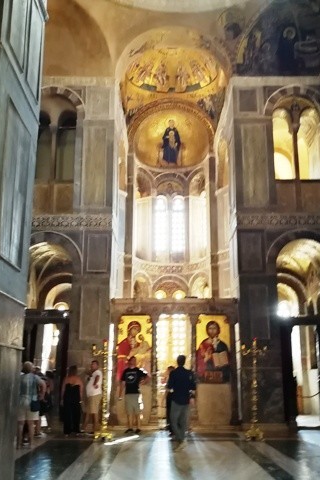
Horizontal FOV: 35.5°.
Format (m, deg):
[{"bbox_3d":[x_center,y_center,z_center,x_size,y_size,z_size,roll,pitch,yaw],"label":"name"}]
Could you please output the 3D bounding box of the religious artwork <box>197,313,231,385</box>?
[{"bbox_3d":[1.371,2.799,12.832,0.870,1.698,0.080,0,-14,1],"label":"religious artwork"}]

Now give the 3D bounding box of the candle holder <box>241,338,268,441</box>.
[{"bbox_3d":[2.149,3.367,11.325,0.600,2.201,0.500,0,-14,1],"label":"candle holder"}]

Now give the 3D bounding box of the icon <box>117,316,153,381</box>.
[{"bbox_3d":[-0.637,2.800,12.851,0.906,1.693,0.080,0,-14,1],"label":"icon"}]

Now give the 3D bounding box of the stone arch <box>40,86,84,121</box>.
[{"bbox_3d":[-2.945,-3.947,14.772,1.531,1.160,0.500,0,-14,1],"label":"stone arch"}]

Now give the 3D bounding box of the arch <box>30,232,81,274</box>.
[{"bbox_3d":[-2.873,0.391,13.690,1.606,1.214,0.500,0,-14,1],"label":"arch"}]

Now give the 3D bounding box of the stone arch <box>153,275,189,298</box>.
[{"bbox_3d":[0.416,1.831,19.405,1.406,0.931,0.350,0,-14,1],"label":"stone arch"}]

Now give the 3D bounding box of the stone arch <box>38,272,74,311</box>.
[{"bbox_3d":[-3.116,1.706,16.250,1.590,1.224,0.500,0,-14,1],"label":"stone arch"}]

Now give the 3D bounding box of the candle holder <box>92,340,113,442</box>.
[{"bbox_3d":[-1.238,3.366,11.246,0.570,2.140,0.500,0,-14,1],"label":"candle holder"}]

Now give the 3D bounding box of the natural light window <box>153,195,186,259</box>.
[{"bbox_3d":[0.378,-0.516,19.940,1.349,2.657,0.250,0,-14,1],"label":"natural light window"}]

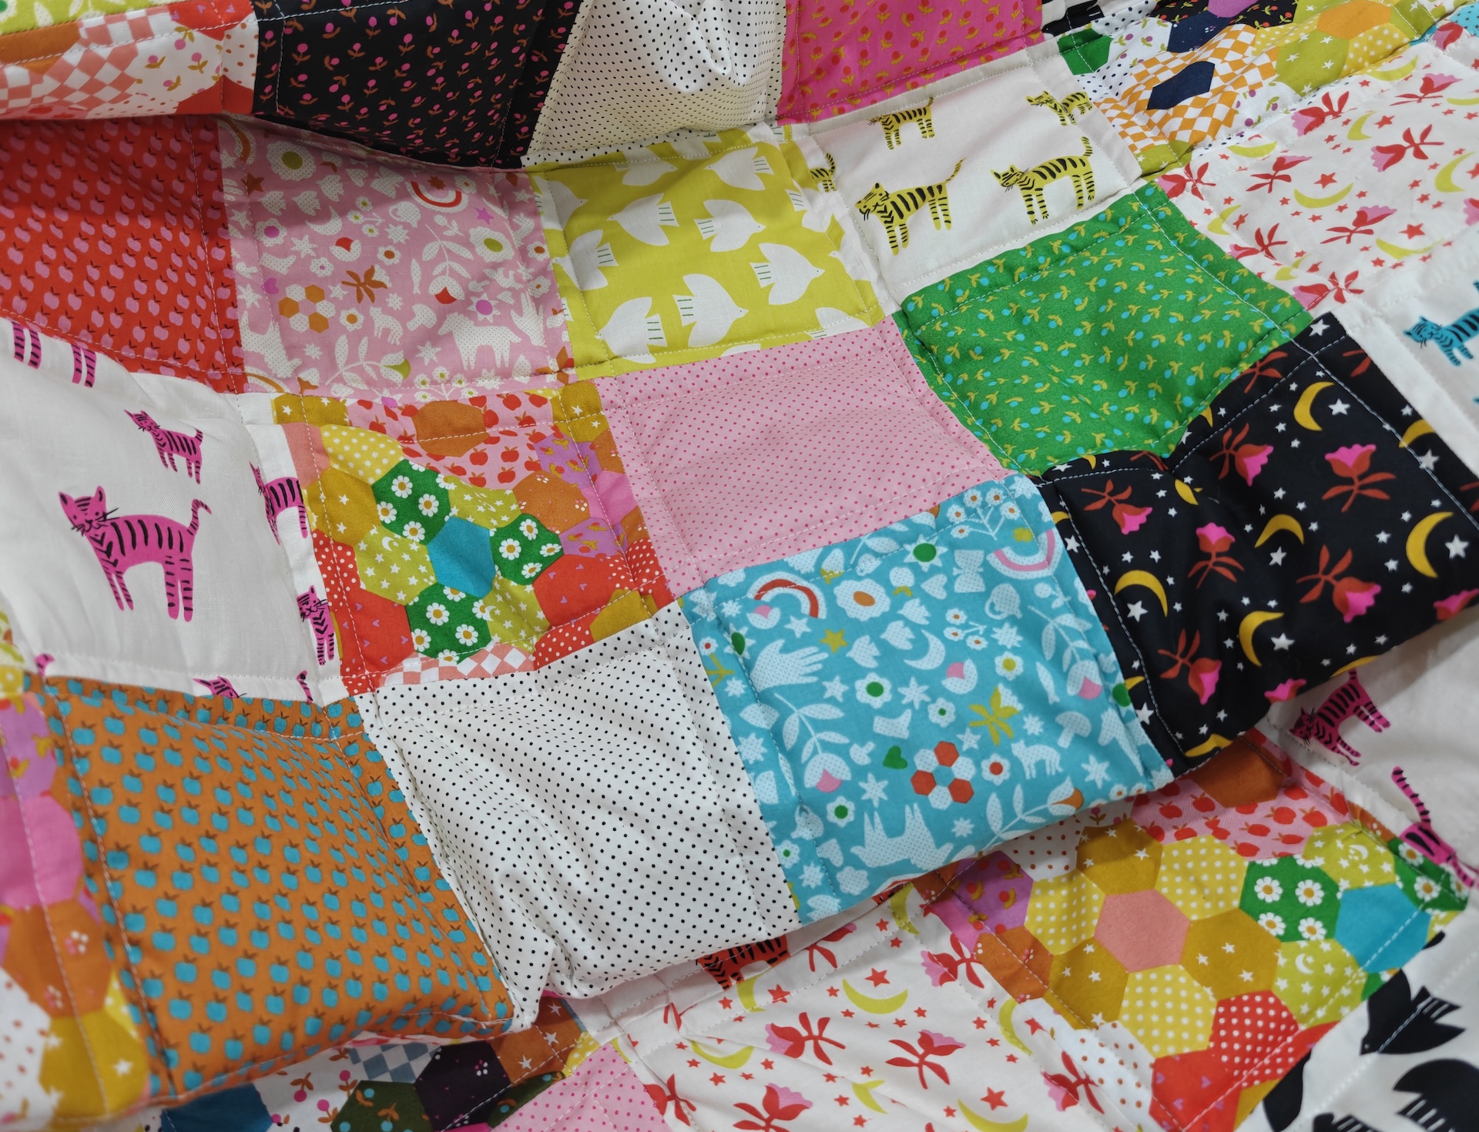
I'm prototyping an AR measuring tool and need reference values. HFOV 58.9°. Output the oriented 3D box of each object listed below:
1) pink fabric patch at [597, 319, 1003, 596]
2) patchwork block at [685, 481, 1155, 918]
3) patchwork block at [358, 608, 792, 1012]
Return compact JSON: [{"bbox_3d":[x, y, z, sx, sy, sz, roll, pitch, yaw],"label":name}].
[{"bbox_3d":[0.021,-0.052,0.515,0.132,0.027,0.130,-18,44,-8],"label":"pink fabric patch"},{"bbox_3d":[0.059,0.040,0.447,0.132,0.035,0.132,-19,56,-2],"label":"patchwork block"},{"bbox_3d":[-0.055,0.084,0.463,0.130,0.045,0.130,-25,68,-1],"label":"patchwork block"}]

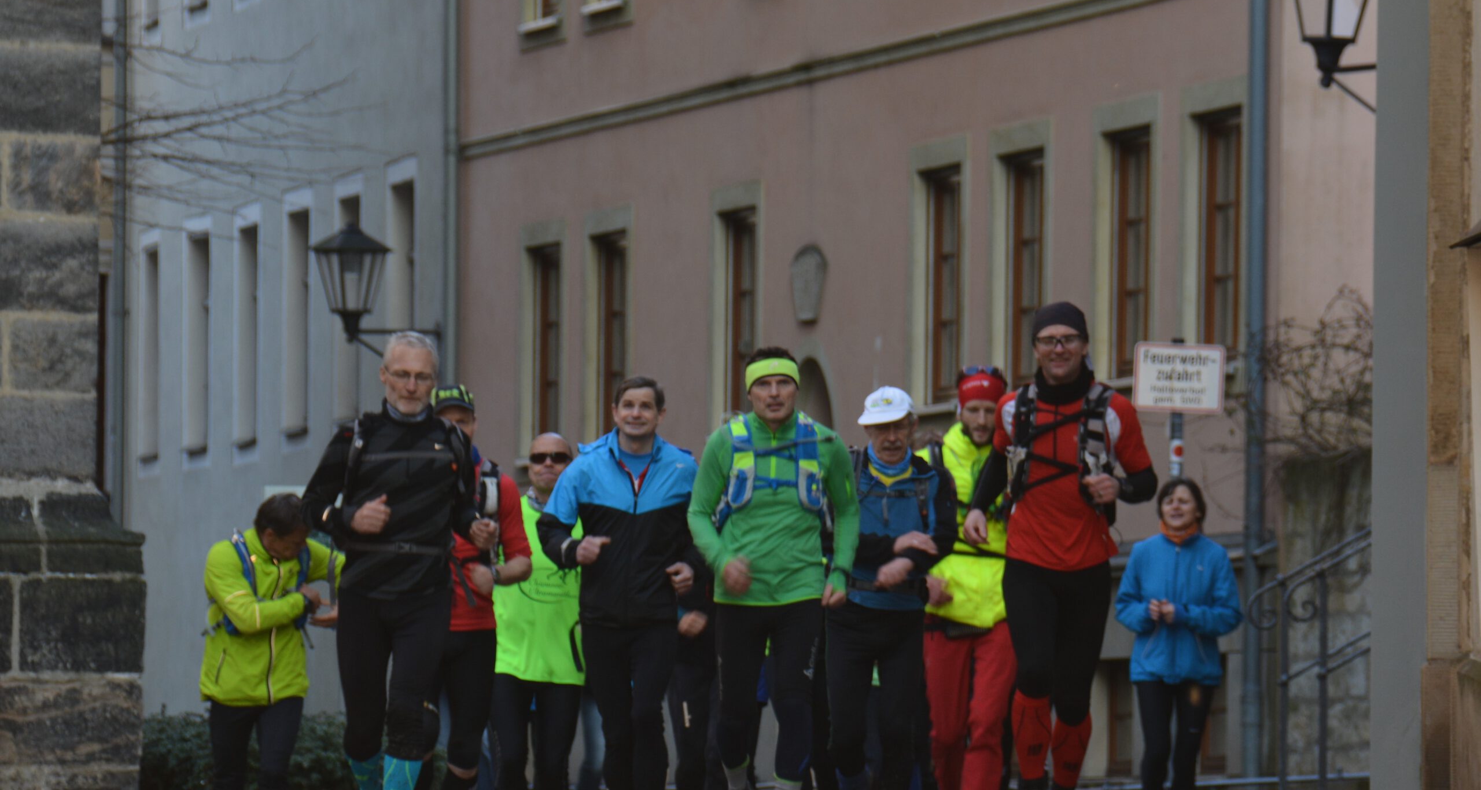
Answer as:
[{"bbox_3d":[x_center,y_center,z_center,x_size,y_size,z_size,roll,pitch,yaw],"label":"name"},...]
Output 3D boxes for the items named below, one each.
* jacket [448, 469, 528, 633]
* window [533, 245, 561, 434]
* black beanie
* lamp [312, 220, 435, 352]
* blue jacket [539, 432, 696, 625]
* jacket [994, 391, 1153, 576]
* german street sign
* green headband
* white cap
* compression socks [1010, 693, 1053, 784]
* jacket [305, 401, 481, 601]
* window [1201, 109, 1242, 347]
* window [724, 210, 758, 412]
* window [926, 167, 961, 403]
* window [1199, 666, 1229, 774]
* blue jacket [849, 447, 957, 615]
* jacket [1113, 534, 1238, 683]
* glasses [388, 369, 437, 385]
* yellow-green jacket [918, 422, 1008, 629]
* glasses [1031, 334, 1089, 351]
[{"bbox_3d":[-1.003,0.529,32.300,0.500,0.640,0.310,0,-3,1],"label":"jacket"},{"bbox_3d":[-1.446,-0.341,70.162,0.120,1.662,0.842,2,-4,-21],"label":"window"},{"bbox_3d":[1.030,-0.233,28.800,0.180,0.150,0.220,0,-3,-1],"label":"black beanie"},{"bbox_3d":[-2.942,-0.763,72.302,1.020,1.220,0.640,2,-4,-21],"label":"lamp"},{"bbox_3d":[-0.417,0.474,31.400,0.580,0.700,0.370,1,-3,-8],"label":"blue jacket"},{"bbox_3d":[1.084,0.272,29.400,0.530,0.620,0.320,0,-3,9],"label":"jacket"},{"bbox_3d":[2.677,-0.106,54.500,0.565,0.405,0.030,3,-3,3],"label":"german street sign"},{"bbox_3d":[0.105,-0.071,29.450,0.177,0.100,0.200,0,-8,2],"label":"green headband"},{"bbox_3d":[0.507,0.038,31.200,0.175,0.130,0.260,-1,5,18],"label":"white cap"},{"bbox_3d":[0.926,1.083,28.300,0.125,0.300,0.130,0,-3,0],"label":"compression socks"},{"bbox_3d":[-1.118,0.341,28.800,0.570,0.650,0.340,1,-3,-5],"label":"jacket"},{"bbox_3d":[3.192,-1.023,58.195,0.120,1.658,0.864,2,-4,-21],"label":"window"},{"bbox_3d":[0.038,-0.550,65.800,0.140,1.650,0.840,2,-3,-20],"label":"window"},{"bbox_3d":[1.442,-0.767,62.000,0.140,1.650,0.840,2,-3,-20],"label":"window"},{"bbox_3d":[3.090,2.070,57.800,0.120,0.760,0.680,1,-3,-21],"label":"window"},{"bbox_3d":[0.532,0.464,30.500,0.460,0.570,0.350,0,-3,9],"label":"blue jacket"},{"bbox_3d":[1.938,0.944,39.500,0.560,0.680,0.330,0,-3,3],"label":"jacket"},{"bbox_3d":[-1.058,-0.067,28.700,0.140,0.044,0.140,1,10,-11],"label":"glasses"},{"bbox_3d":[0.803,0.459,31.200,0.550,0.730,0.360,0,-3,3],"label":"yellow-green jacket"},{"bbox_3d":[1.014,-0.165,28.300,0.150,0.048,0.140,0,-3,0],"label":"glasses"}]

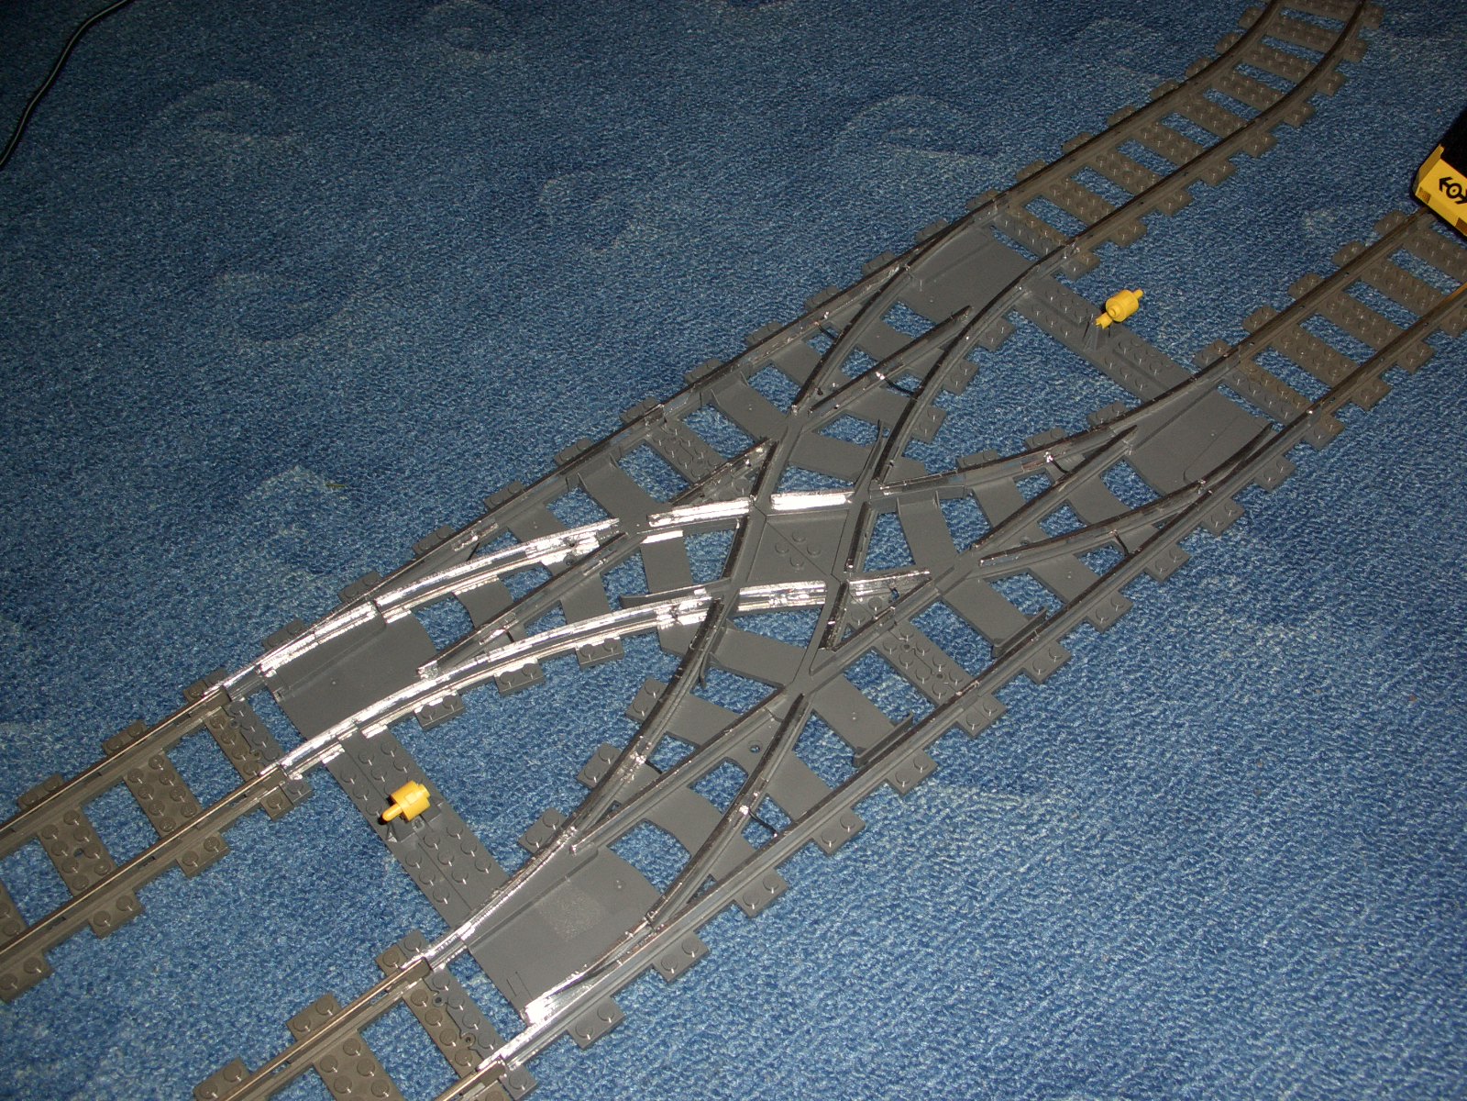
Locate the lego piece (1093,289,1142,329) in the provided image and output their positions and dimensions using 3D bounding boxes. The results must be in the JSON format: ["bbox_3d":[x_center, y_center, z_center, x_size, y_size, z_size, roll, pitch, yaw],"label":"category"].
[{"bbox_3d":[0.154,-0.096,0.561,0.016,0.024,0.011,-34,83,-22],"label":"lego piece"}]

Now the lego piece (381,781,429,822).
[{"bbox_3d":[-0.104,0.082,0.443,0.016,0.024,0.011,-34,83,-22],"label":"lego piece"}]

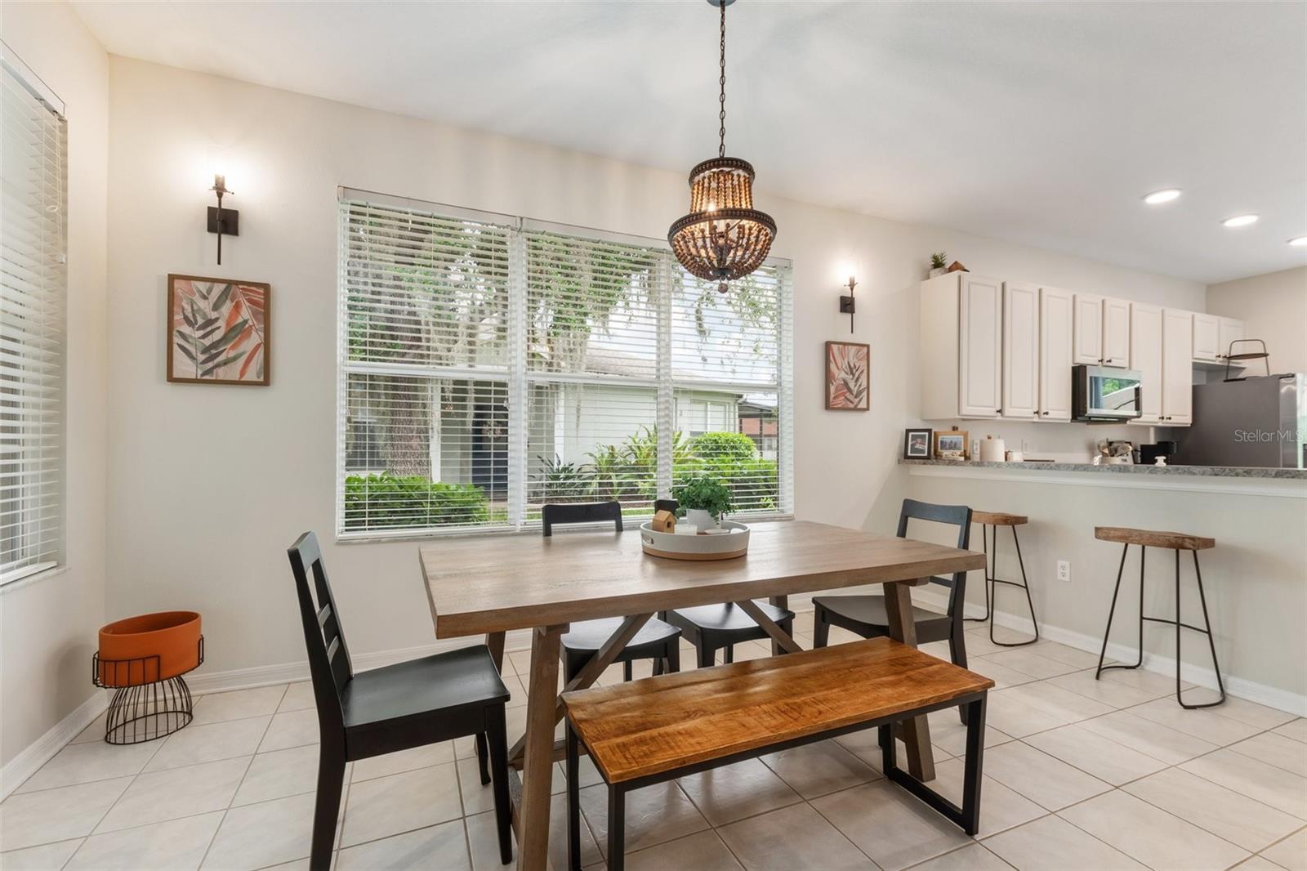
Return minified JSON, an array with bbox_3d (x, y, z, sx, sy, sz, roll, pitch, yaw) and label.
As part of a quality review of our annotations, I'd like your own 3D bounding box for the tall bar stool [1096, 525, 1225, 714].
[{"bbox_3d":[2.365,0.821,2.579,0.355,0.730,0.400,1,-1,-24],"label":"tall bar stool"}]

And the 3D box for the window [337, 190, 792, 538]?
[{"bbox_3d":[-0.313,-0.347,3.252,2.740,1.761,0.110,1,-1,-22],"label":"window"}]

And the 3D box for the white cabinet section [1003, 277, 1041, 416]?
[{"bbox_3d":[2.724,-0.638,4.254,0.426,1.057,0.321,0,-1,-23],"label":"white cabinet section"}]

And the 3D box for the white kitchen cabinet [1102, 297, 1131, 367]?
[{"bbox_3d":[3.928,-0.866,4.832,0.411,0.550,0.318,0,-1,-23],"label":"white kitchen cabinet"}]

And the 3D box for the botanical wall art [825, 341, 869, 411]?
[{"bbox_3d":[1.403,-0.420,3.911,0.377,0.483,0.035,1,-1,-22],"label":"botanical wall art"}]

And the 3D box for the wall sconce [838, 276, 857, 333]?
[{"bbox_3d":[1.404,-0.951,3.885,0.120,0.415,0.100,1,-1,-22],"label":"wall sconce"}]

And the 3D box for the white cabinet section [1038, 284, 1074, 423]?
[{"bbox_3d":[3.117,-0.634,4.417,0.424,1.059,0.321,0,-1,-23],"label":"white cabinet section"}]

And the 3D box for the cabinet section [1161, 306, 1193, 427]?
[{"bbox_3d":[4.700,-0.618,5.074,0.476,1.067,0.321,0,-1,-23],"label":"cabinet section"}]

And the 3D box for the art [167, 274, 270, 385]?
[{"bbox_3d":[-2.025,-0.483,2.549,0.388,0.490,0.030,0,-1,-23],"label":"art"}]

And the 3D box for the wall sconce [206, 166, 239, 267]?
[{"bbox_3d":[-2.008,-1.016,2.518,0.120,0.460,0.114,0,-1,-23],"label":"wall sconce"}]

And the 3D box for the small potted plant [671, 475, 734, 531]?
[{"bbox_3d":[0.196,0.276,2.200,0.250,0.240,0.250,0,-1,0],"label":"small potted plant"}]

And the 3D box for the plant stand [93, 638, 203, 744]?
[{"bbox_3d":[-2.007,1.001,2.176,0.325,0.325,0.325,1,-1,-22],"label":"plant stand"}]

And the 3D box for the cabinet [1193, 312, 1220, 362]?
[{"bbox_3d":[5.291,-0.928,5.418,0.502,0.431,0.318,0,-1,-23],"label":"cabinet"}]

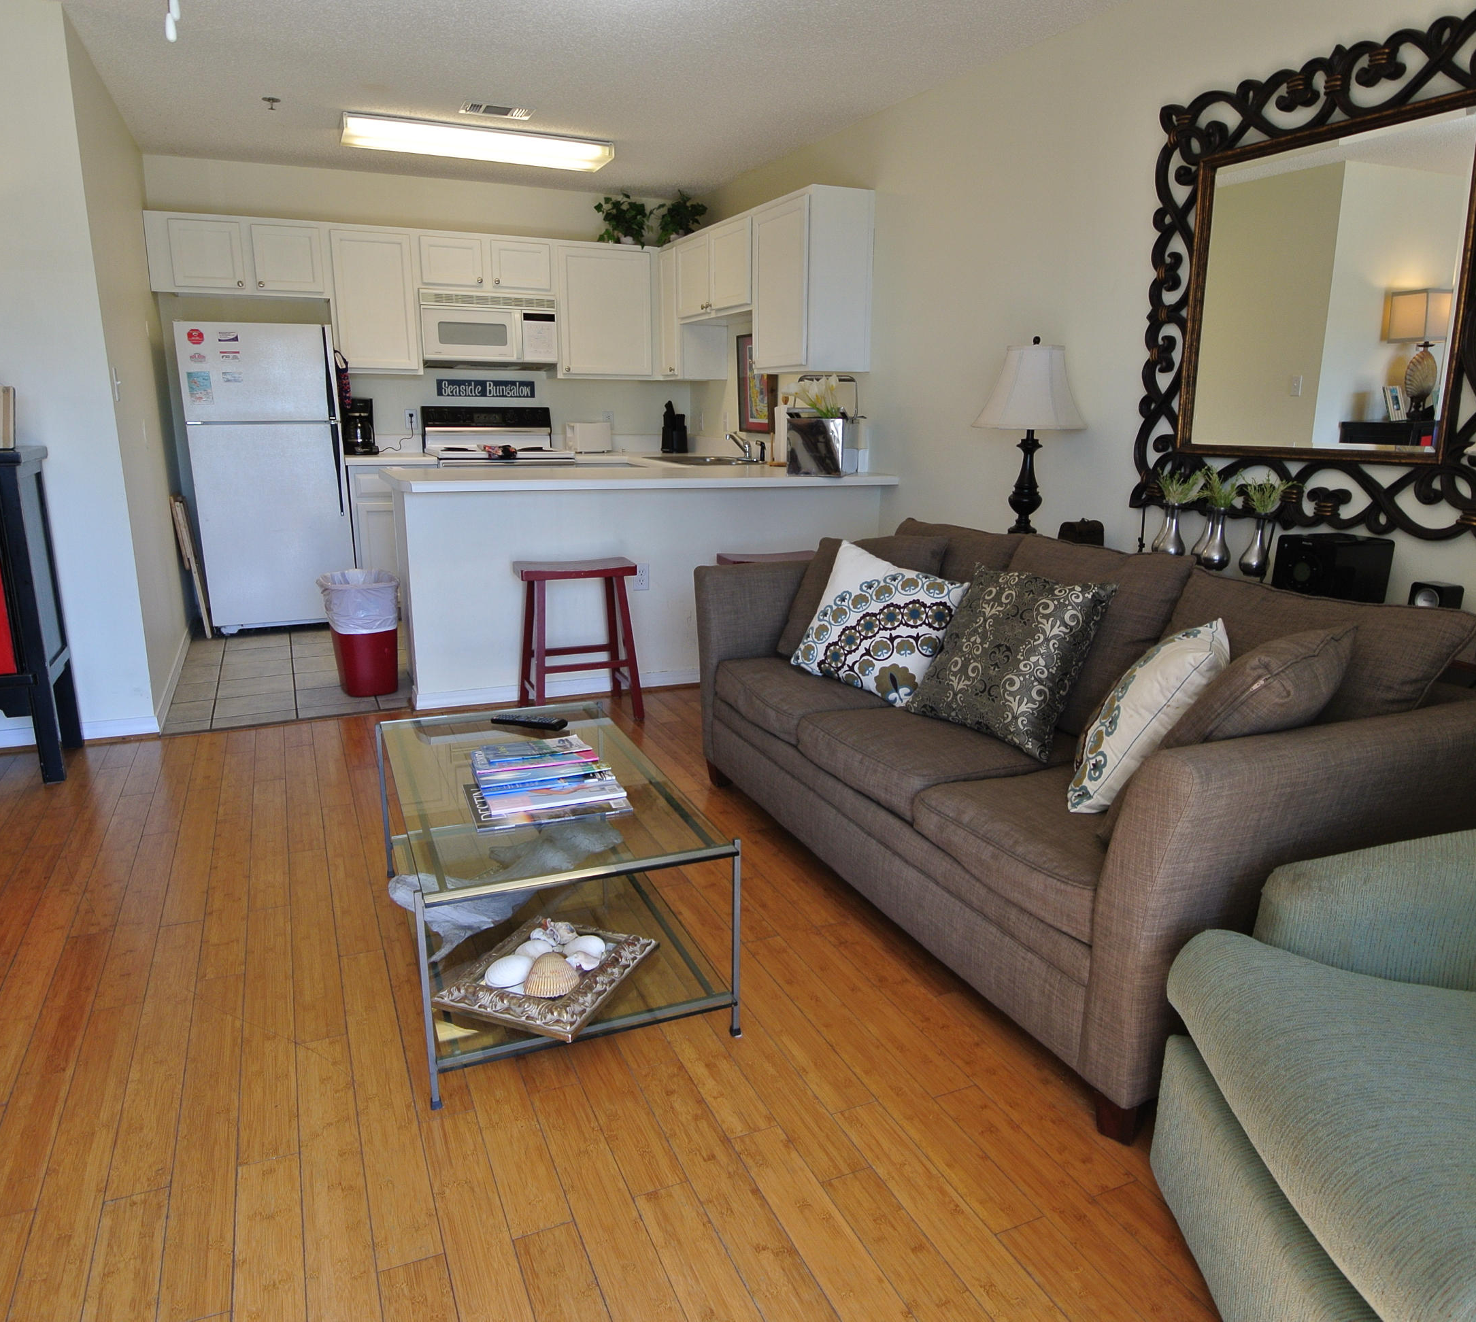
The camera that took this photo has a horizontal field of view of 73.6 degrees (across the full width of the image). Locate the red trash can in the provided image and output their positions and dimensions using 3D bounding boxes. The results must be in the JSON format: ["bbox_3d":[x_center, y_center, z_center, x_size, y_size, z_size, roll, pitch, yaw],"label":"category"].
[{"bbox_3d":[-1.597,-0.114,4.208,0.290,0.460,0.370,-6,15,-24],"label":"red trash can"}]

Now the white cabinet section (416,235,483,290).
[{"bbox_3d":[-1.662,-2.276,5.667,0.365,0.280,0.325,-6,16,-24],"label":"white cabinet section"}]

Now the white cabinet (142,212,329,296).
[{"bbox_3d":[-2.648,-2.149,5.276,0.855,0.392,0.315,-6,16,-24],"label":"white cabinet"}]

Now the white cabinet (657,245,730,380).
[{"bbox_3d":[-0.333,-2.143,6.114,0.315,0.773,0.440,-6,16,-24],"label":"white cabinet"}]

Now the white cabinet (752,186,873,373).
[{"bbox_3d":[0.333,-1.751,4.640,0.315,0.775,0.610,-6,16,-24],"label":"white cabinet"}]

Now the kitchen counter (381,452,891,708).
[{"bbox_3d":[-0.444,-0.401,4.507,2.130,0.900,0.930,-6,15,-24],"label":"kitchen counter"}]

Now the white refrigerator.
[{"bbox_3d":[-2.541,-0.990,5.380,0.700,1.575,0.710,-6,16,-24],"label":"white refrigerator"}]

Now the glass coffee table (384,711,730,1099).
[{"bbox_3d":[-0.458,0.455,2.244,0.605,0.430,0.985,-5,16,-22],"label":"glass coffee table"}]

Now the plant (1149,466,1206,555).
[{"bbox_3d":[1.305,-0.433,2.933,0.130,0.270,0.140,-6,15,-24],"label":"plant"}]

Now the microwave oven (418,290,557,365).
[{"bbox_3d":[-1.486,-1.938,5.832,0.770,0.400,0.400,-6,16,-24],"label":"microwave oven"}]

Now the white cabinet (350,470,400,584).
[{"bbox_3d":[-1.970,-0.677,5.645,0.455,0.860,0.620,-6,15,-24],"label":"white cabinet"}]

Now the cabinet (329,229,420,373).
[{"bbox_3d":[-2.020,-1.988,5.466,0.455,0.770,0.325,-6,15,-24],"label":"cabinet"}]

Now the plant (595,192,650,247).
[{"bbox_3d":[-0.689,-2.622,5.868,0.340,0.300,0.290,-6,15,-24],"label":"plant"}]

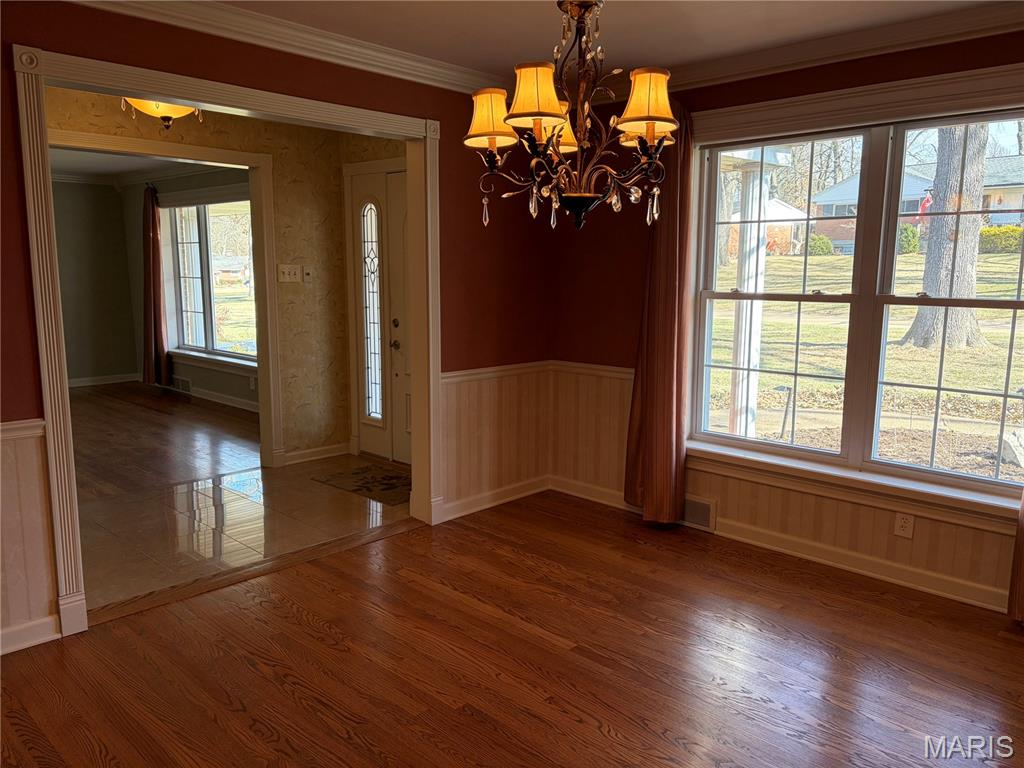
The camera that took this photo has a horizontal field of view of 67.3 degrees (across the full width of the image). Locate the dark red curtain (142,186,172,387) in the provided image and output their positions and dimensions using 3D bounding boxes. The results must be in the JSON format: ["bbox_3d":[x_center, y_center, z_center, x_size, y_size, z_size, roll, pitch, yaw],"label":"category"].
[{"bbox_3d":[-4.077,-1.090,8.730,0.529,2.238,0.133,9,12,43],"label":"dark red curtain"}]

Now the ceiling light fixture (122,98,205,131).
[{"bbox_3d":[-1.737,-1.445,3.854,0.435,0.332,0.435,9,12,43],"label":"ceiling light fixture"}]

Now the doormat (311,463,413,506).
[{"bbox_3d":[-0.854,0.650,5.070,0.872,0.012,0.536,9,12,43],"label":"doormat"}]

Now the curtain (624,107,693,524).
[{"bbox_3d":[0.805,-0.364,4.160,0.398,2.234,0.136,9,12,43],"label":"curtain"}]

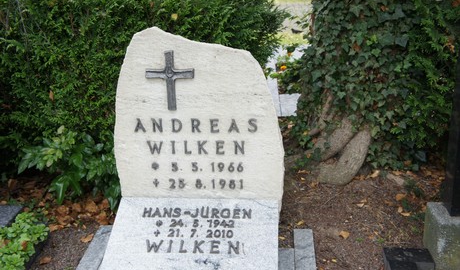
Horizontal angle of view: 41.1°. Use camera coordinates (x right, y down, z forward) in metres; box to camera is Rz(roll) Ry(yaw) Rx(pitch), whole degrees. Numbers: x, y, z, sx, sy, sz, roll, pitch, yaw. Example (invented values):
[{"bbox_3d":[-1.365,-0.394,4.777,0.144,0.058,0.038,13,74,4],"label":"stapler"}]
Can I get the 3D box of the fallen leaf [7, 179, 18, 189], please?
[{"bbox_3d":[-1.168,0.262,3.299,0.057,0.035,0.055,-2,22,0],"label":"fallen leaf"}]

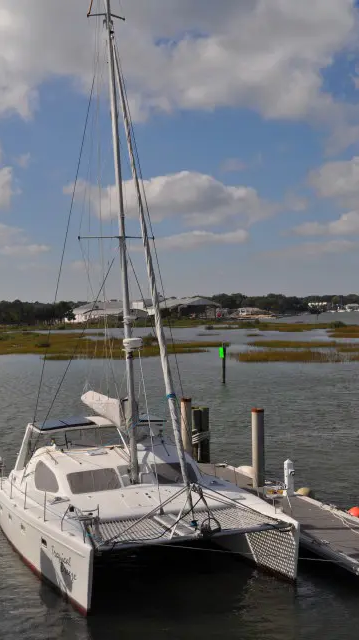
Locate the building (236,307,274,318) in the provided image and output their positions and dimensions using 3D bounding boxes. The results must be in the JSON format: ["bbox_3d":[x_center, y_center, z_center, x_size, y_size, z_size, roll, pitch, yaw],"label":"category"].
[{"bbox_3d":[36.608,-3.661,390.000,18.500,6.000,12.000,-1,1,12],"label":"building"}]

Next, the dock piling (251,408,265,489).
[{"bbox_3d":[2.409,3.969,24.300,0.370,2.550,0.370,-1,1,0],"label":"dock piling"}]

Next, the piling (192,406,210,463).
[{"bbox_3d":[0.795,4.287,29.400,0.640,2.200,0.550,-1,1,-24],"label":"piling"}]

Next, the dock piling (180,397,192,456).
[{"bbox_3d":[0.283,3.992,29.000,0.360,2.300,0.360,-1,1,-24],"label":"dock piling"}]

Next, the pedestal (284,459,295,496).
[{"bbox_3d":[3.217,4.593,23.300,0.220,1.060,0.260,-1,1,-27],"label":"pedestal"}]

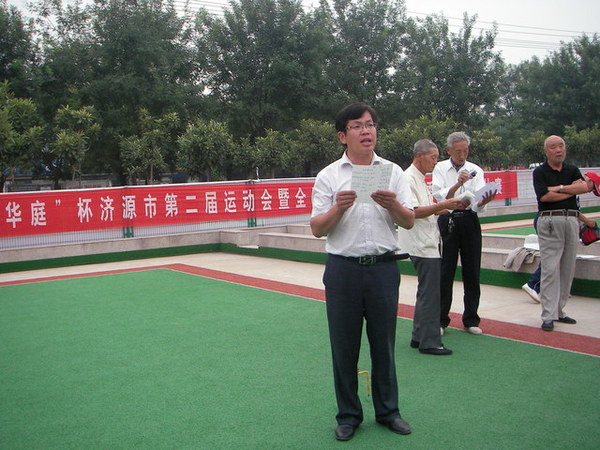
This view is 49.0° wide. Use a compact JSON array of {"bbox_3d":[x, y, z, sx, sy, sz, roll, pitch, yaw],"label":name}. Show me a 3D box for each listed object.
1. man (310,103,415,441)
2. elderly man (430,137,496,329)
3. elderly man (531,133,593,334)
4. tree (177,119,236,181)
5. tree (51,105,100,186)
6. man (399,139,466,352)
[{"bbox_3d":[0.332,0.245,3.352,0.550,1.727,0.420,-3,4,-2],"label":"man"},{"bbox_3d":[1.370,0.067,5.582,0.540,1.702,0.420,-3,4,-5],"label":"elderly man"},{"bbox_3d":[2.218,0.065,5.577,0.520,1.626,0.400,-3,4,3],"label":"elderly man"},{"bbox_3d":[-2.266,-1.117,16.396,1.450,3.046,1.450,-5,4,-31],"label":"tree"},{"bbox_3d":[-5.032,-1.065,15.106,1.150,3.368,1.150,-5,4,-31],"label":"tree"},{"bbox_3d":[1.050,0.160,5.002,0.550,1.621,0.480,-1,4,25],"label":"man"}]

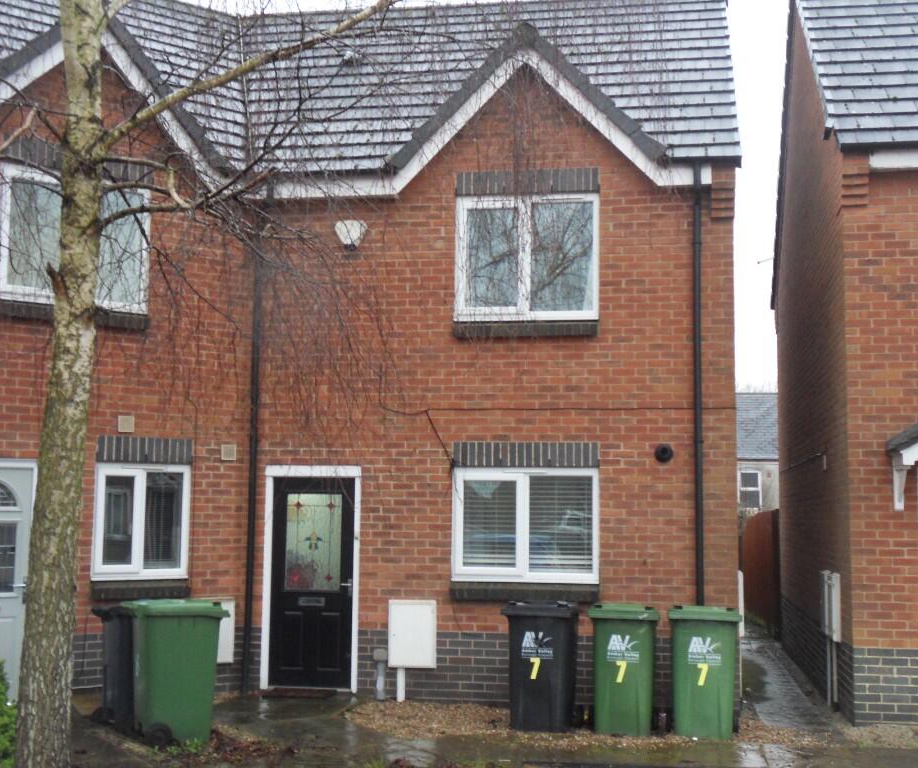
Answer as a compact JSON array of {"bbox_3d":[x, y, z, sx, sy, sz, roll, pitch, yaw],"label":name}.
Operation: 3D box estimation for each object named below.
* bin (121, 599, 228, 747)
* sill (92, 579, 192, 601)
[{"bbox_3d":[-2.215,2.248,10.420,0.730,1.060,0.580,3,-6,-27],"label":"bin"},{"bbox_3d":[-2.862,1.846,11.912,0.910,0.150,0.150,4,-7,-36],"label":"sill"}]

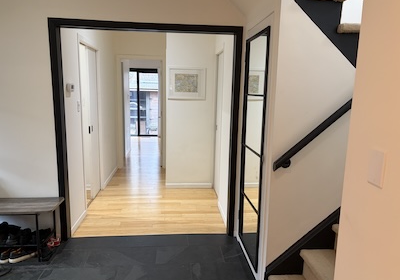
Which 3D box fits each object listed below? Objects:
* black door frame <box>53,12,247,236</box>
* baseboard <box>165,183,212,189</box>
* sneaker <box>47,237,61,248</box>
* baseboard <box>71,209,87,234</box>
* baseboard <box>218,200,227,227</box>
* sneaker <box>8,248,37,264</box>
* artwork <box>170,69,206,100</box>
[{"bbox_3d":[-0.500,-0.039,2.959,1.755,2.112,0.110,0,9,-5],"label":"black door frame"},{"bbox_3d":[-0.166,0.715,4.698,0.713,0.082,0.014,0,9,-5],"label":"baseboard"},{"bbox_3d":[-1.415,0.984,2.911,0.080,0.070,0.160,5,10,20],"label":"sneaker"},{"bbox_3d":[-1.356,0.912,3.350,0.014,0.075,0.547,0,9,-5],"label":"baseboard"},{"bbox_3d":[0.279,0.900,3.632,0.014,0.075,0.720,0,9,-5],"label":"baseboard"},{"bbox_3d":[-1.578,1.002,2.687,0.100,0.100,0.270,8,11,35],"label":"sneaker"},{"bbox_3d":[-0.187,-0.839,4.426,0.547,0.450,0.025,0,9,-5],"label":"artwork"}]

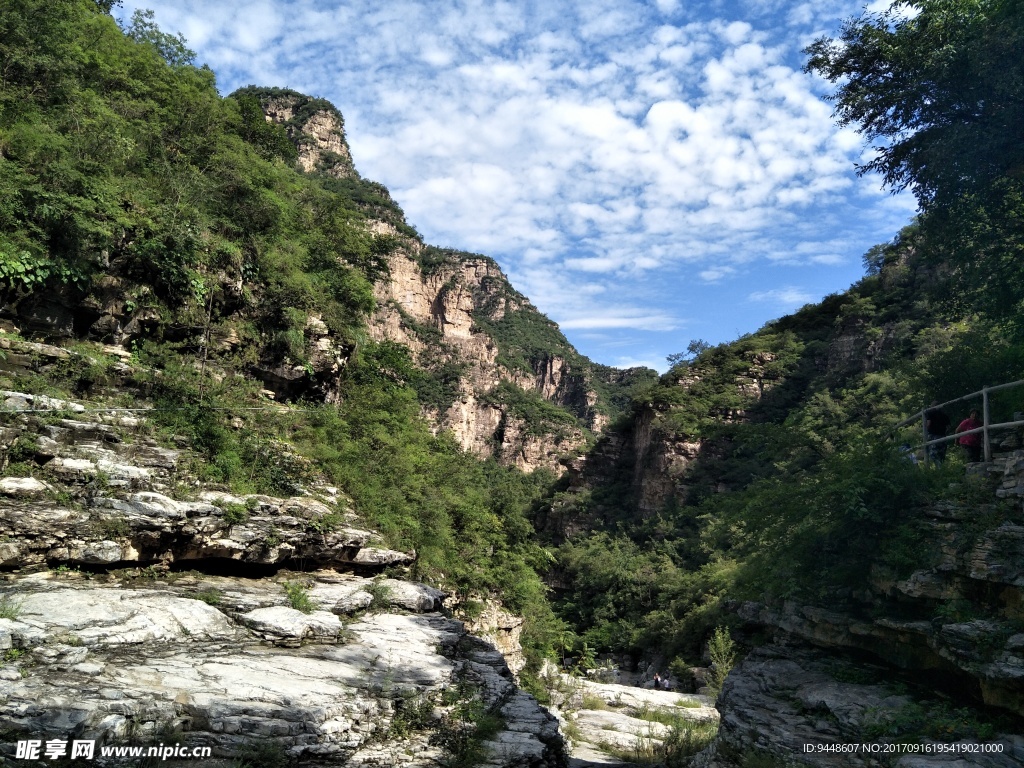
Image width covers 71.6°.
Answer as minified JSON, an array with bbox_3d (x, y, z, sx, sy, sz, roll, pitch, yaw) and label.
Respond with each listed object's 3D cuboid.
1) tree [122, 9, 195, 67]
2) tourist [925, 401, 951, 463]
[{"bbox_3d":[-19.027,-18.063,38.000,4.200,4.500,4.200,0,-6,0],"label":"tree"},{"bbox_3d":[9.169,1.185,15.300,0.550,1.680,0.360,-2,-6,14],"label":"tourist"}]

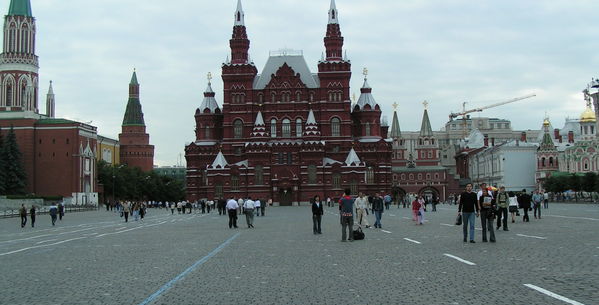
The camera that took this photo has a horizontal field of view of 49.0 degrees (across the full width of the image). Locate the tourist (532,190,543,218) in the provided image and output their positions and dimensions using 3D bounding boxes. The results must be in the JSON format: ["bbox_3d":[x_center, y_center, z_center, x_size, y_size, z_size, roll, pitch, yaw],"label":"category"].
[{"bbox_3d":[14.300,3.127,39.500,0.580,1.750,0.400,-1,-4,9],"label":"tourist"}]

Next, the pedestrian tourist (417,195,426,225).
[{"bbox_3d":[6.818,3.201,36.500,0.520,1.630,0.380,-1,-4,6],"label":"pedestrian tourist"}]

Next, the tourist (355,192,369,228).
[{"bbox_3d":[3.061,2.845,32.300,0.650,1.760,0.500,1,-4,-19],"label":"tourist"}]

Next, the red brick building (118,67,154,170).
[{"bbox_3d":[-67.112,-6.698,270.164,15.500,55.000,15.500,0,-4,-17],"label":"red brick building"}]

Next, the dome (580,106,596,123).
[{"bbox_3d":[73.855,-9.711,168.000,4.100,4.100,4.100,-1,-4,0],"label":"dome"}]

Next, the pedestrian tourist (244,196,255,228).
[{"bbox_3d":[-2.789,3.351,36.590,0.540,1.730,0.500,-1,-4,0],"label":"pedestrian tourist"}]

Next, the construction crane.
[{"bbox_3d":[103.074,-1.596,355.244,3.000,58.084,78.765,0,-4,-18],"label":"construction crane"}]

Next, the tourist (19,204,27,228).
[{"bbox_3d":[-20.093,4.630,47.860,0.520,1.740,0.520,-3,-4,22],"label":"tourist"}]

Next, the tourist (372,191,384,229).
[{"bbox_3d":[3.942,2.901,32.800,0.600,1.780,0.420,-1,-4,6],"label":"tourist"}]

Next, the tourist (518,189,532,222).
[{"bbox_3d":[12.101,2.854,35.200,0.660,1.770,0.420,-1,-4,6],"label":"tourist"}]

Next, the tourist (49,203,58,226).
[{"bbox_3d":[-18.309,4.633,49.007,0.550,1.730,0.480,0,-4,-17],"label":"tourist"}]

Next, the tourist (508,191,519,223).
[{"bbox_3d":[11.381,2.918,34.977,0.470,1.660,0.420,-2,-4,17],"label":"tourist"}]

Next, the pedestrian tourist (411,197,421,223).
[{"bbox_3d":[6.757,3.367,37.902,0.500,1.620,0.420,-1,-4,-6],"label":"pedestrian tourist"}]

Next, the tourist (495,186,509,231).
[{"bbox_3d":[8.110,2.251,26.148,0.550,1.760,0.500,-2,-4,6],"label":"tourist"}]

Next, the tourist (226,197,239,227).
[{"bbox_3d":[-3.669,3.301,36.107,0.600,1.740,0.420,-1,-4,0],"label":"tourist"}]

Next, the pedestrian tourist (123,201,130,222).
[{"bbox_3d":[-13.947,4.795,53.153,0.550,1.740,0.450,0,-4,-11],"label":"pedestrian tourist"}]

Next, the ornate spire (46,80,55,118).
[{"bbox_3d":[-65.799,-14.028,174.000,2.300,10.000,2.300,0,-4,-6],"label":"ornate spire"}]

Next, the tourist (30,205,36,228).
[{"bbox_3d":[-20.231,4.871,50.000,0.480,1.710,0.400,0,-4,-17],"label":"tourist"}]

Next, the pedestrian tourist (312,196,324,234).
[{"bbox_3d":[0.784,2.698,28.313,0.500,1.660,0.340,-1,-4,0],"label":"pedestrian tourist"}]

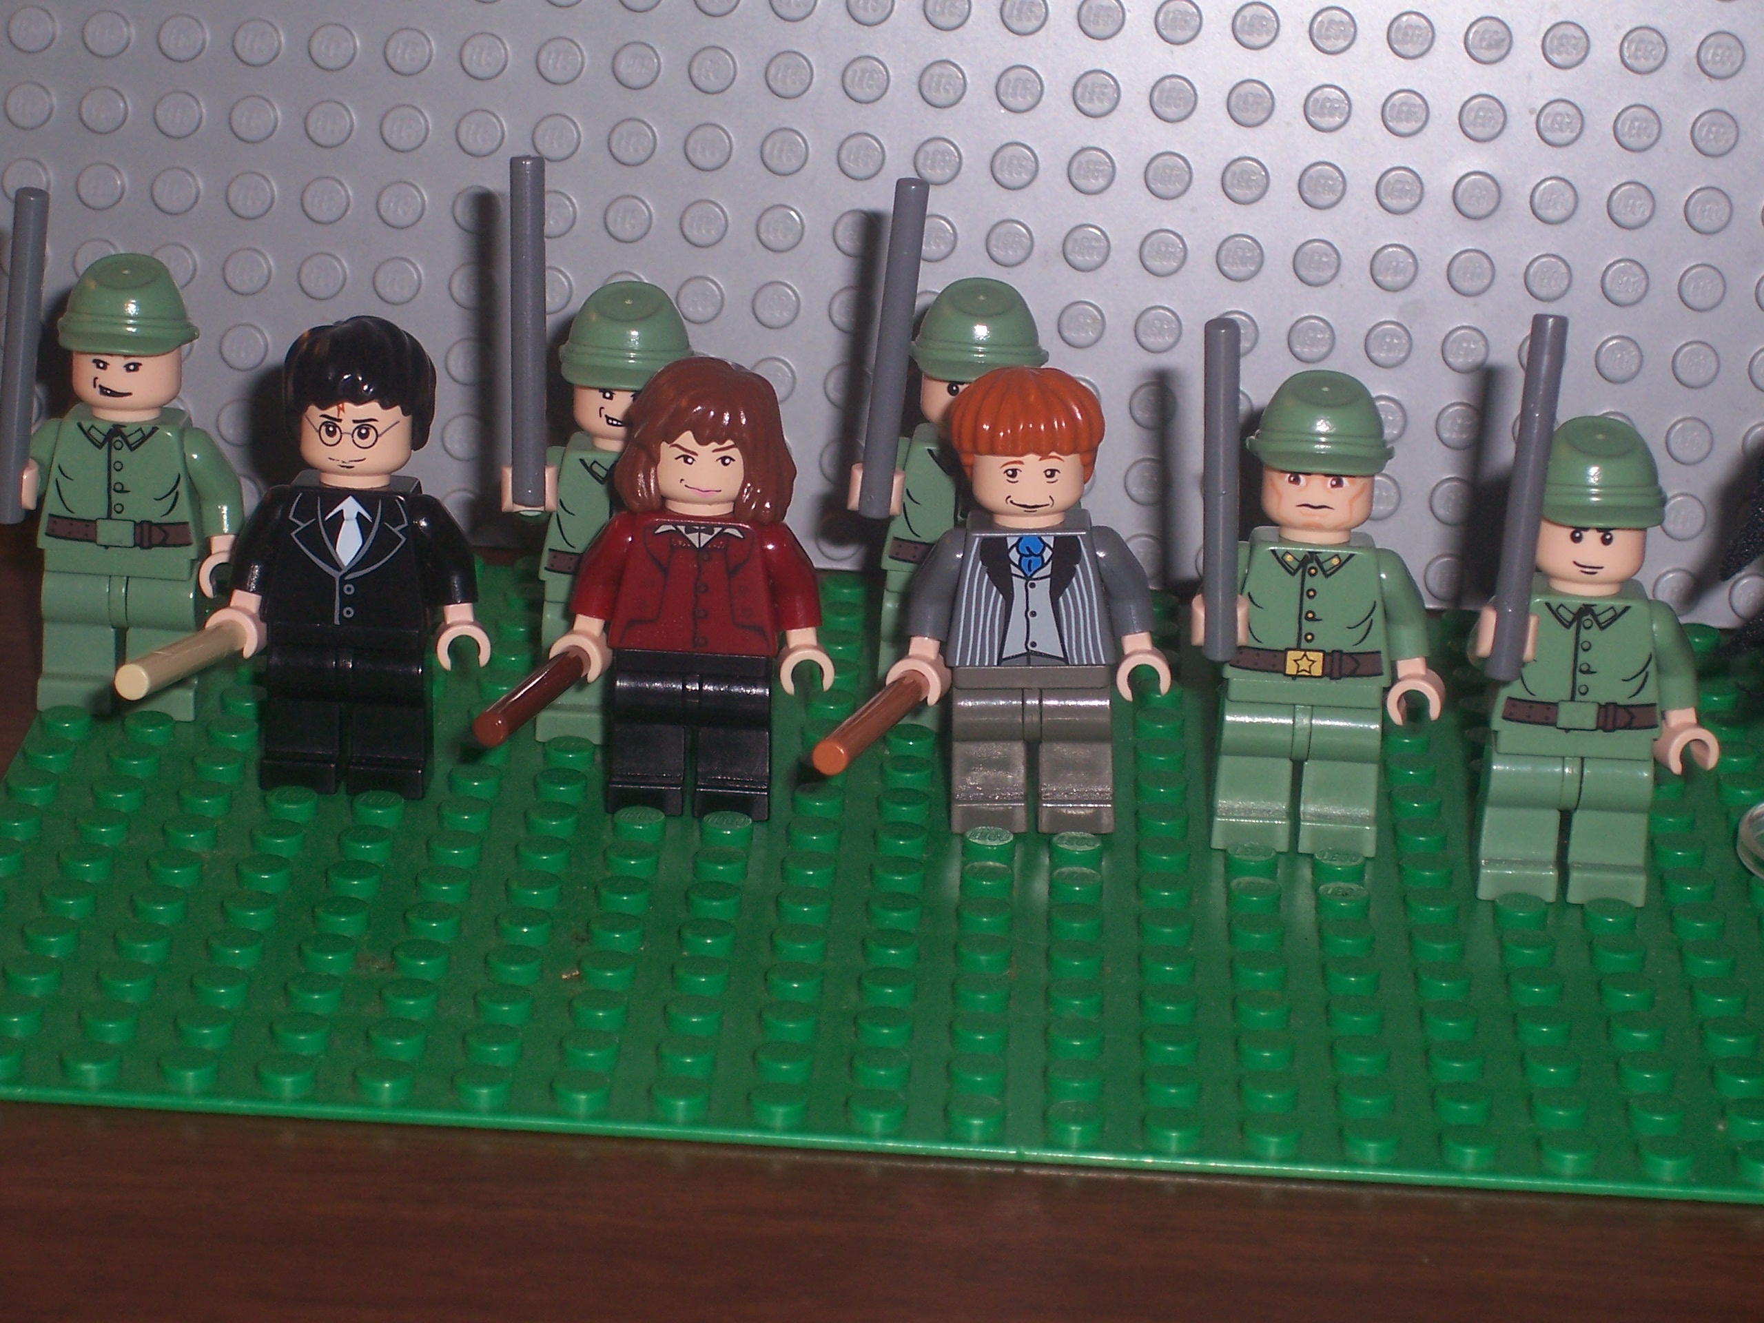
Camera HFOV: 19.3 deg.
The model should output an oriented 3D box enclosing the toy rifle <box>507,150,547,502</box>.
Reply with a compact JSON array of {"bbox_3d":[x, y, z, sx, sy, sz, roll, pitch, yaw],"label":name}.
[{"bbox_3d":[-0.032,-0.030,0.477,0.003,0.032,0.003,1,14,2],"label":"toy rifle"}]

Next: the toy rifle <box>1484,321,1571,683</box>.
[{"bbox_3d":[0.056,-0.014,0.454,0.003,0.032,0.003,6,11,0],"label":"toy rifle"}]

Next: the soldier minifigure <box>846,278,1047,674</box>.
[{"bbox_3d":[0.009,-0.014,0.496,0.024,0.044,0.020,3,21,1],"label":"soldier minifigure"}]

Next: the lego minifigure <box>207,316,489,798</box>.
[{"bbox_3d":[-0.048,-0.009,0.477,0.025,0.045,0.015,3,21,1],"label":"lego minifigure"}]

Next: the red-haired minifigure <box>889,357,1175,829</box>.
[{"bbox_3d":[0.013,-0.005,0.476,0.025,0.044,0.015,-1,21,3],"label":"red-haired minifigure"}]

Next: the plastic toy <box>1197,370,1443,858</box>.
[{"bbox_3d":[0.040,-0.003,0.473,0.024,0.044,0.020,3,21,1],"label":"plastic toy"}]

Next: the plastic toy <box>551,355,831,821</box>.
[{"bbox_3d":[-0.017,-0.007,0.477,0.025,0.043,0.015,3,21,1],"label":"plastic toy"}]

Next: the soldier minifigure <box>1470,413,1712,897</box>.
[{"bbox_3d":[0.063,0.001,0.465,0.024,0.044,0.020,3,21,1],"label":"soldier minifigure"}]

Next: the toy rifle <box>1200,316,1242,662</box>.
[{"bbox_3d":[0.030,-0.015,0.460,0.003,0.032,0.003,0,26,2],"label":"toy rifle"}]

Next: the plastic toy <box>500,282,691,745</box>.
[{"bbox_3d":[-0.024,-0.013,0.490,0.024,0.044,0.020,3,21,1],"label":"plastic toy"}]

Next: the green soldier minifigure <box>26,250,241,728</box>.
[{"bbox_3d":[-0.071,-0.016,0.490,0.024,0.044,0.020,3,21,1],"label":"green soldier minifigure"}]

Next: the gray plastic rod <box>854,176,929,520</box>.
[{"bbox_3d":[0.001,-0.029,0.483,0.003,0.032,0.003,7,19,0],"label":"gray plastic rod"}]

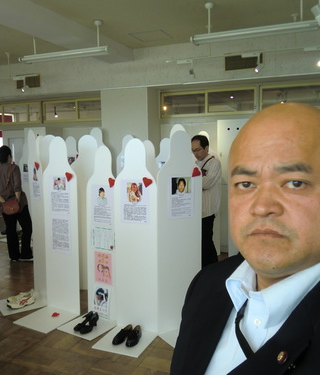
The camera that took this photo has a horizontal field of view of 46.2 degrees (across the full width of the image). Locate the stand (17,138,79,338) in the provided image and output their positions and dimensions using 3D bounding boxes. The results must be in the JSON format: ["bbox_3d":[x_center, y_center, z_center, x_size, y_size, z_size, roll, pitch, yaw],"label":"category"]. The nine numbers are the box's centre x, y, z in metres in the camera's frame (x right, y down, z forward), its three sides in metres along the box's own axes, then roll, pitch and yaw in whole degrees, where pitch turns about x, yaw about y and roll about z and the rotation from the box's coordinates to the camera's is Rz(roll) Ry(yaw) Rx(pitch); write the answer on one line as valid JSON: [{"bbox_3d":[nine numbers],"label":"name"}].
[{"bbox_3d":[-1.034,0.377,3.376,0.400,1.670,0.400,2,5,28],"label":"stand"}]

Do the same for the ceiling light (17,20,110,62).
[{"bbox_3d":[-1.184,-1.737,4.507,1.250,0.380,0.150,1,5,19],"label":"ceiling light"}]

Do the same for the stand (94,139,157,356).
[{"bbox_3d":[-0.273,0.425,2.973,0.400,1.633,0.400,2,5,23],"label":"stand"}]

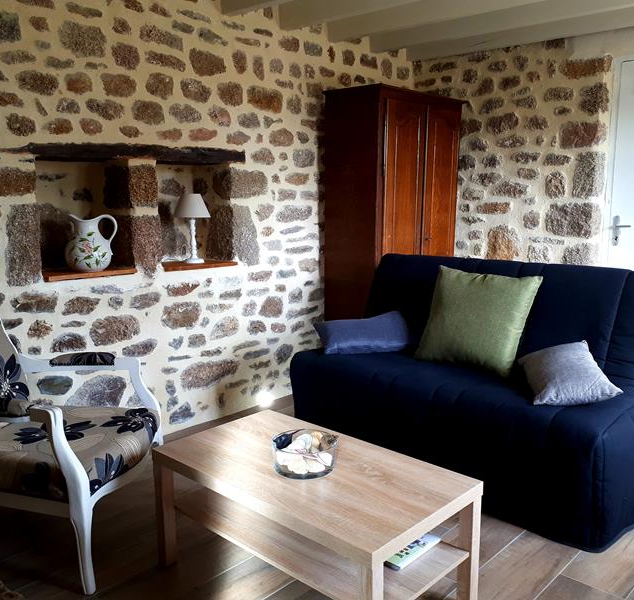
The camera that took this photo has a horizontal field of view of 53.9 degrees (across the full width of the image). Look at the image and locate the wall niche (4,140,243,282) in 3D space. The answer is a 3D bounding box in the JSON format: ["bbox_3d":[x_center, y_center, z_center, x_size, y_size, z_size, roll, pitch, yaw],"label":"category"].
[{"bbox_3d":[-0.921,-0.448,3.133,0.320,0.615,1.250,8,12,42],"label":"wall niche"}]

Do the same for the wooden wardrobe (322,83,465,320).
[{"bbox_3d":[0.520,-0.378,4.134,0.440,1.855,0.940,8,12,42],"label":"wooden wardrobe"}]

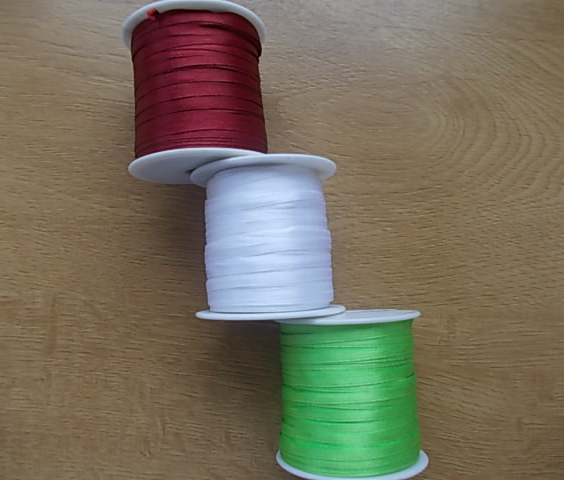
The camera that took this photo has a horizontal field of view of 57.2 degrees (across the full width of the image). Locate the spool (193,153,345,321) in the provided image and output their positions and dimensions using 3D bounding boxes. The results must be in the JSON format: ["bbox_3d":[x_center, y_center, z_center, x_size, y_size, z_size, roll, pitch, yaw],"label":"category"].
[{"bbox_3d":[-0.005,0.001,0.187,0.053,0.053,0.051,-3,85,-3],"label":"spool"}]

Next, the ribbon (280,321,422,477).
[{"bbox_3d":[0.024,0.052,0.186,0.048,0.048,0.047,-2,86,-3],"label":"ribbon"}]

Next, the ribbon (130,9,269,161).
[{"bbox_3d":[-0.031,-0.051,0.193,0.047,0.047,0.048,-4,85,-3],"label":"ribbon"}]

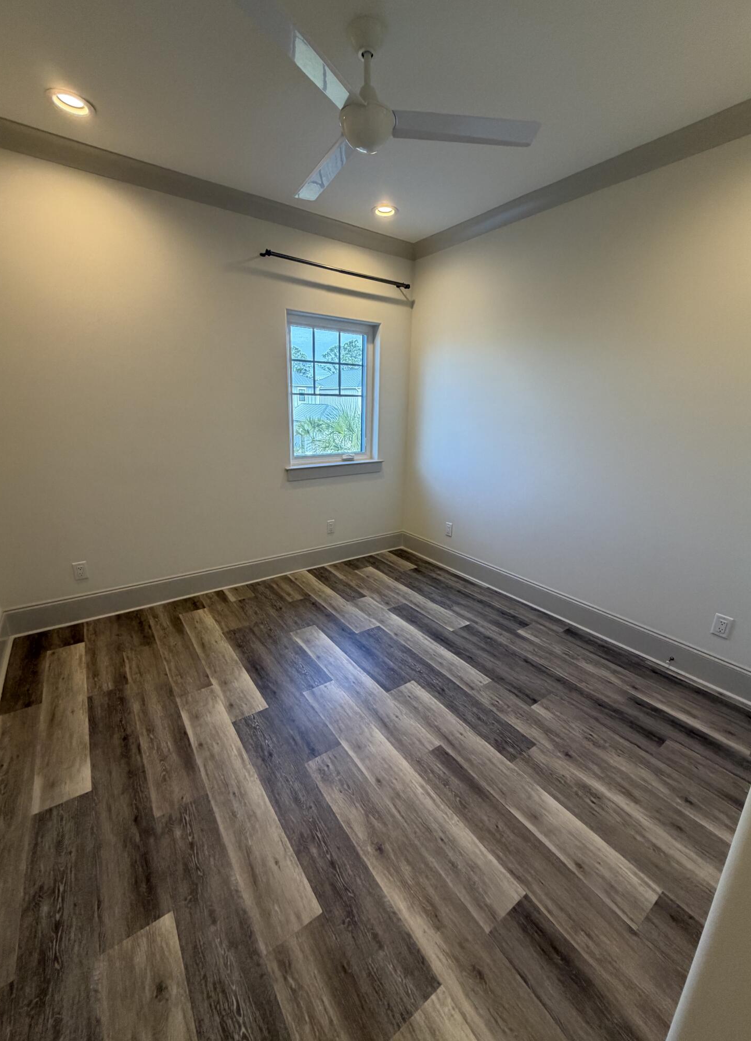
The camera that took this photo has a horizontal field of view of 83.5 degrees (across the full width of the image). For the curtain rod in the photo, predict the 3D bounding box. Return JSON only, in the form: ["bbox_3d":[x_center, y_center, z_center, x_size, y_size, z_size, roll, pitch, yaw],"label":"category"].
[{"bbox_3d":[-0.244,-1.881,3.189,1.270,0.052,0.112,-10,19,-34],"label":"curtain rod"}]

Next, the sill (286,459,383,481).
[{"bbox_3d":[-0.351,-0.446,3.649,0.969,0.110,0.120,-10,19,-34],"label":"sill"}]

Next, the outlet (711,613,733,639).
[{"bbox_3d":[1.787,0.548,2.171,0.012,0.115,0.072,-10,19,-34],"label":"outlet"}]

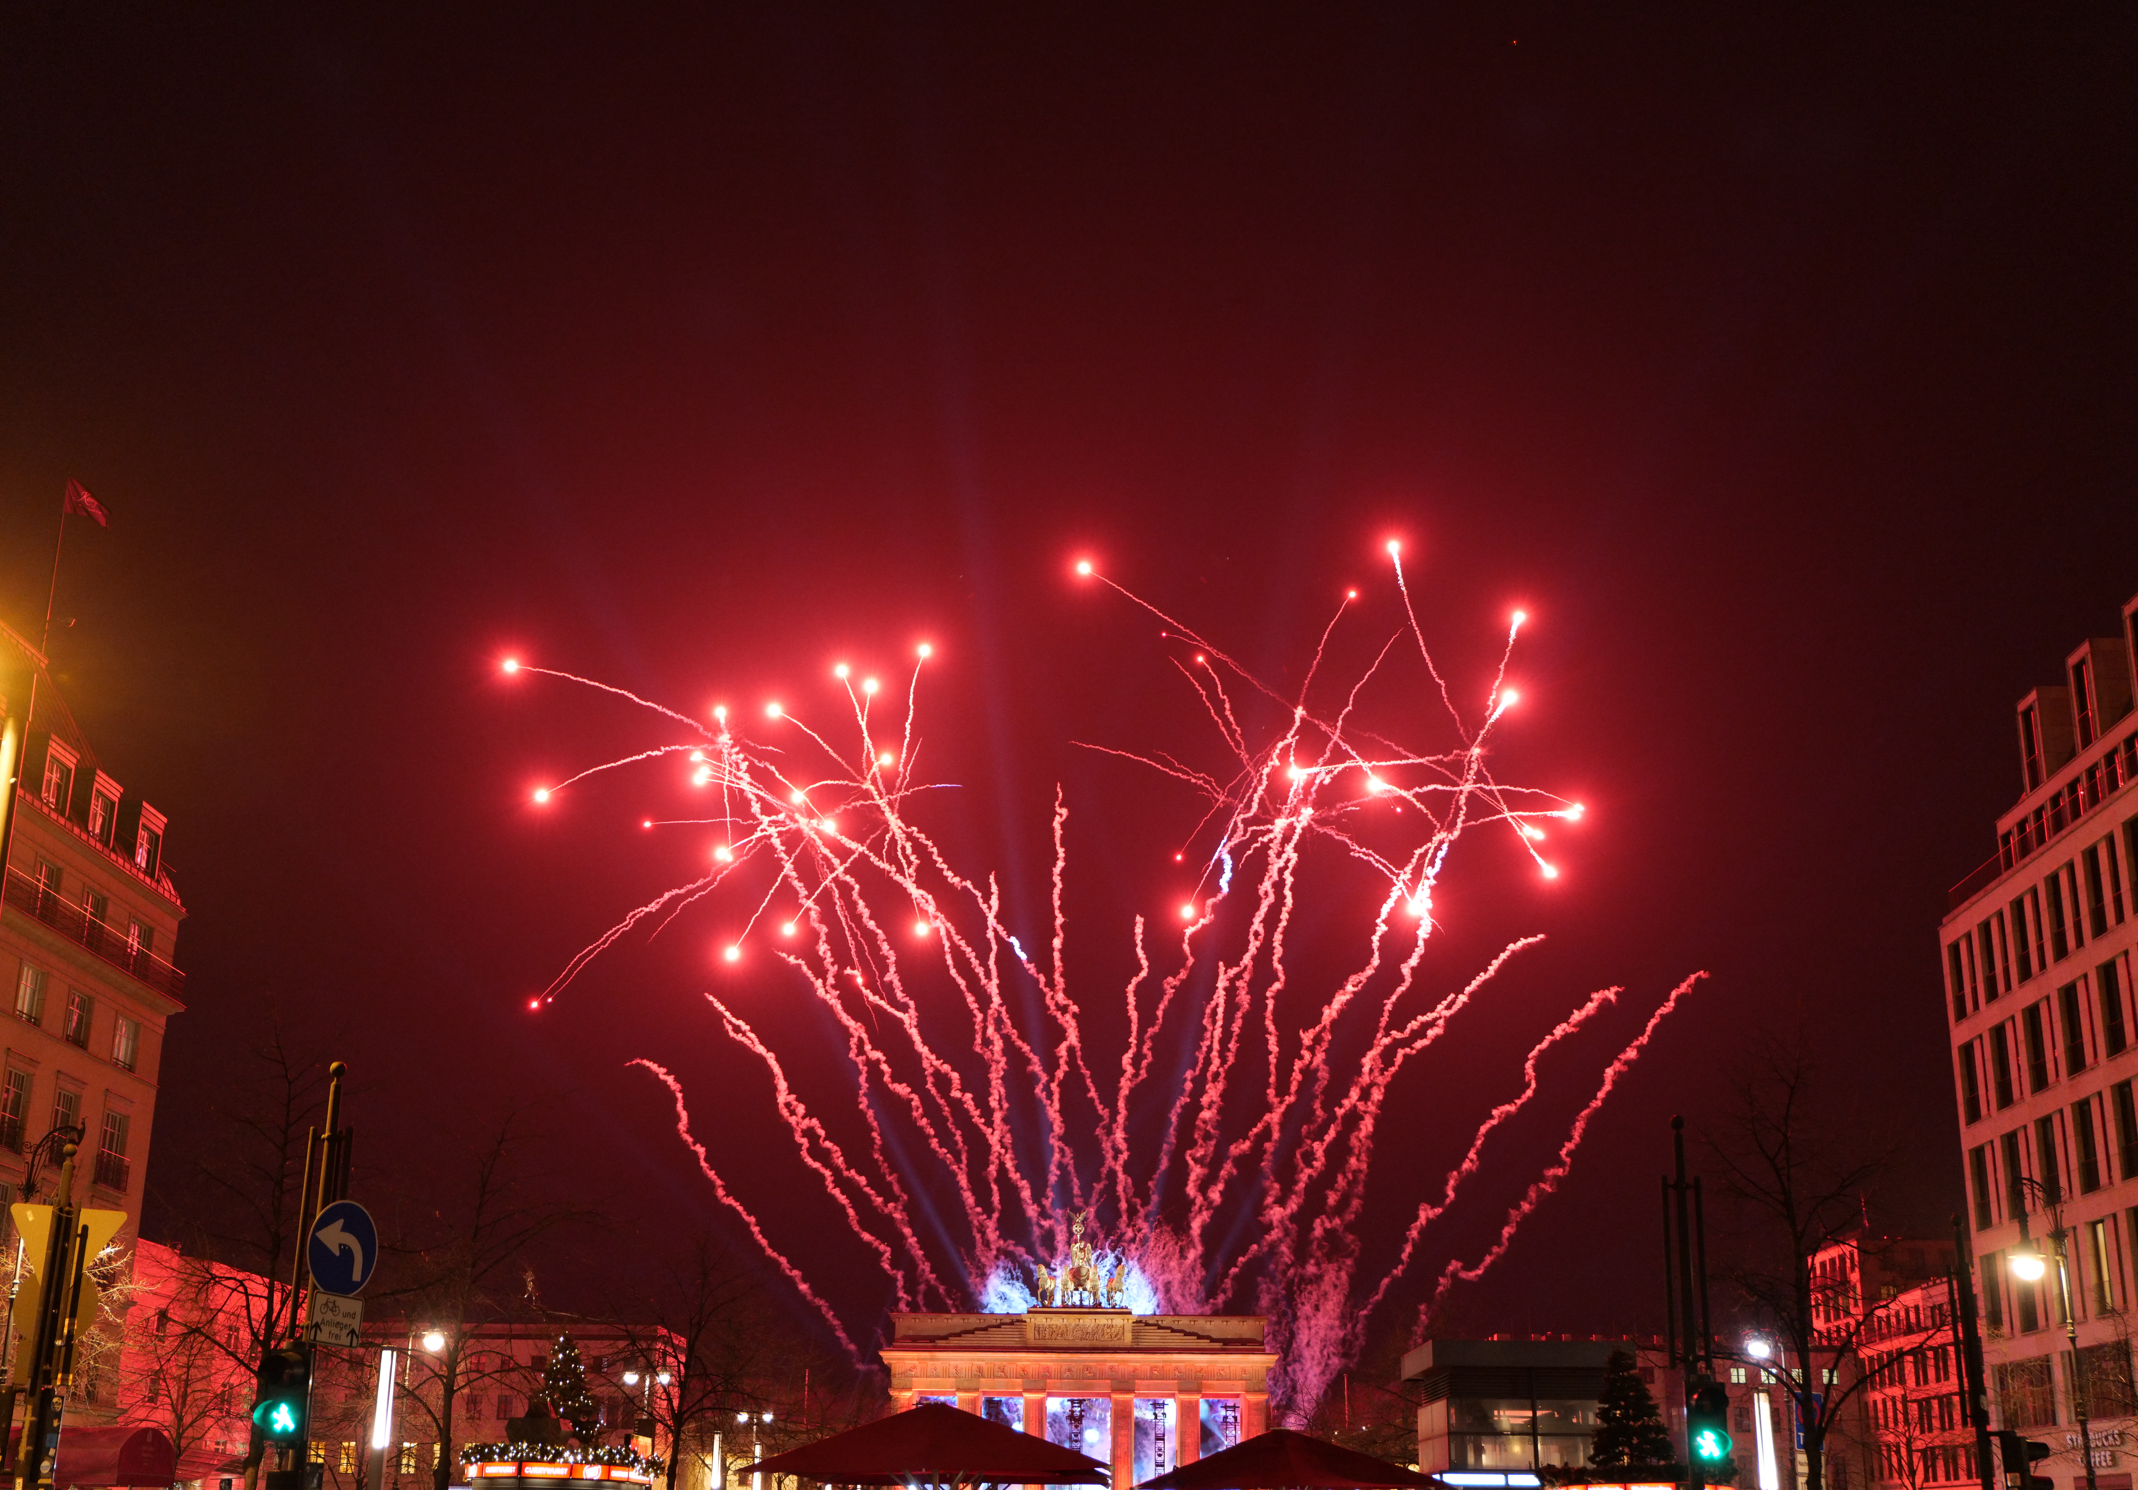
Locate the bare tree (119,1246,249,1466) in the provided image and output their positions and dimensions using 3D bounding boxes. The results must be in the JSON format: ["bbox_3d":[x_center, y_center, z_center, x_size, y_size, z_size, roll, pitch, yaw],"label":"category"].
[{"bbox_3d":[-22.111,16.683,60.090,3.400,8.140,3.400,1,-18,1],"label":"bare tree"}]

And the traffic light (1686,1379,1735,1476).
[{"bbox_3d":[4.391,4.672,16.550,0.260,0.600,0.350,1,-18,1],"label":"traffic light"}]

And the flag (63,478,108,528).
[{"bbox_3d":[-34.564,-8.490,85.000,1.600,1.700,0.500,-4,-19,15],"label":"flag"}]

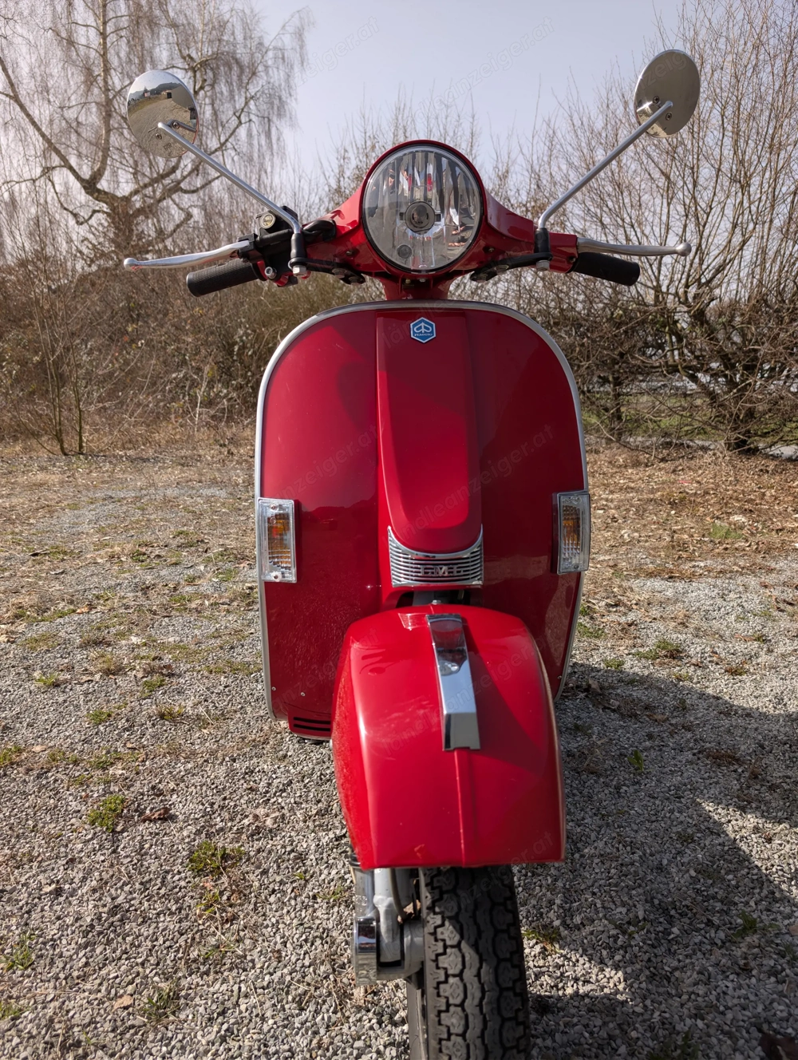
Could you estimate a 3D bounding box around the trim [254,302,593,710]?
[{"bbox_3d":[0.031,-0.022,1.047,0.455,0.590,0.140,-1,11,-5],"label":"trim"}]

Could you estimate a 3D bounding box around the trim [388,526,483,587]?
[{"bbox_3d":[0.045,0.040,0.910,0.118,0.078,0.055,-1,11,-5],"label":"trim"}]

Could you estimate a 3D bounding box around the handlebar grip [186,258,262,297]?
[{"bbox_3d":[-0.246,-0.359,1.045,0.110,0.034,0.034,-10,12,9],"label":"handlebar grip"}]

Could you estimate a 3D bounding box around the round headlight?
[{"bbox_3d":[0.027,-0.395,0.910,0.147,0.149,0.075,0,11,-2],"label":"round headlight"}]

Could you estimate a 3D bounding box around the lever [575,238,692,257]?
[{"bbox_3d":[0.330,-0.395,1.030,0.170,0.024,0.030,1,12,-12],"label":"lever"}]

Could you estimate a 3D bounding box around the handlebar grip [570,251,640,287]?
[{"bbox_3d":[0.299,-0.382,1.075,0.108,0.034,0.034,5,11,-15],"label":"handlebar grip"}]

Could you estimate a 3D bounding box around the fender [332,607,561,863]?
[{"bbox_3d":[0.047,0.190,0.775,0.226,0.230,0.410,0,11,-2],"label":"fender"}]

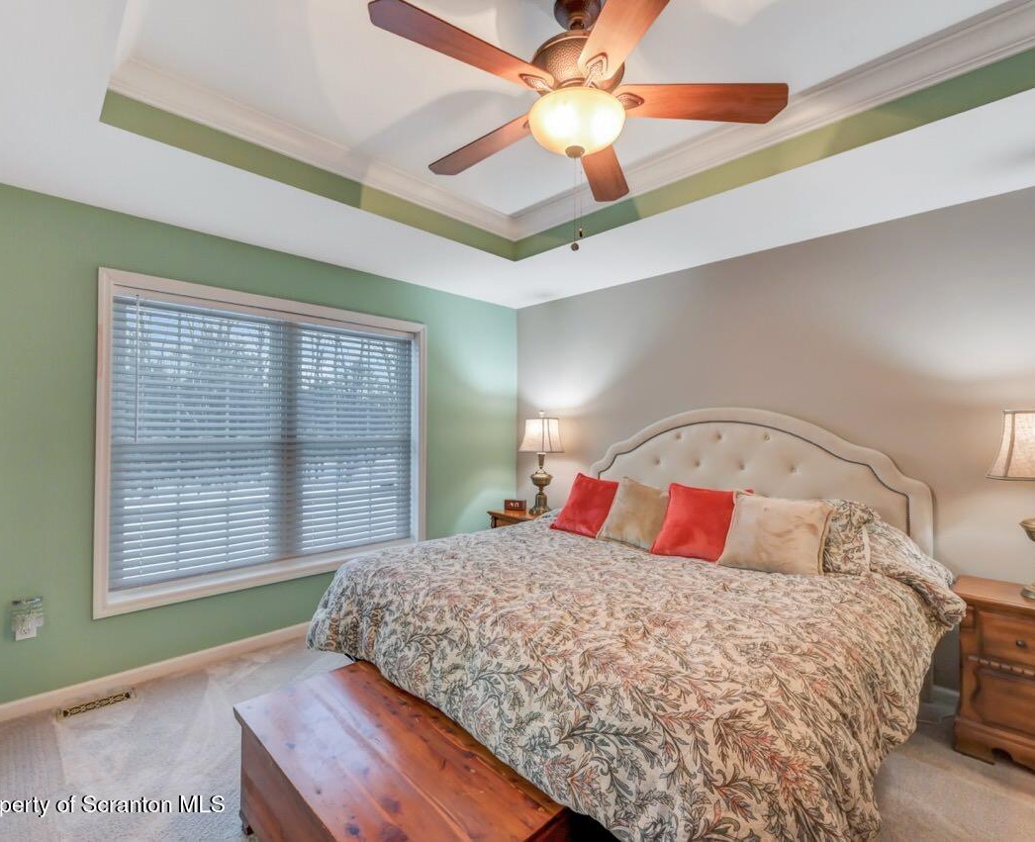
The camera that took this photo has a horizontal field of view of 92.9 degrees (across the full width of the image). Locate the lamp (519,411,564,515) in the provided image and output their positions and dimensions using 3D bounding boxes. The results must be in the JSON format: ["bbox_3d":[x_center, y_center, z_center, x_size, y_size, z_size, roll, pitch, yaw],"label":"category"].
[{"bbox_3d":[0.196,0.327,3.974,0.245,0.835,0.380,1,-1,-45],"label":"lamp"}]

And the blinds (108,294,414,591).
[{"bbox_3d":[-1.427,0.110,3.119,1.780,1.530,0.060,1,-1,-45],"label":"blinds"}]

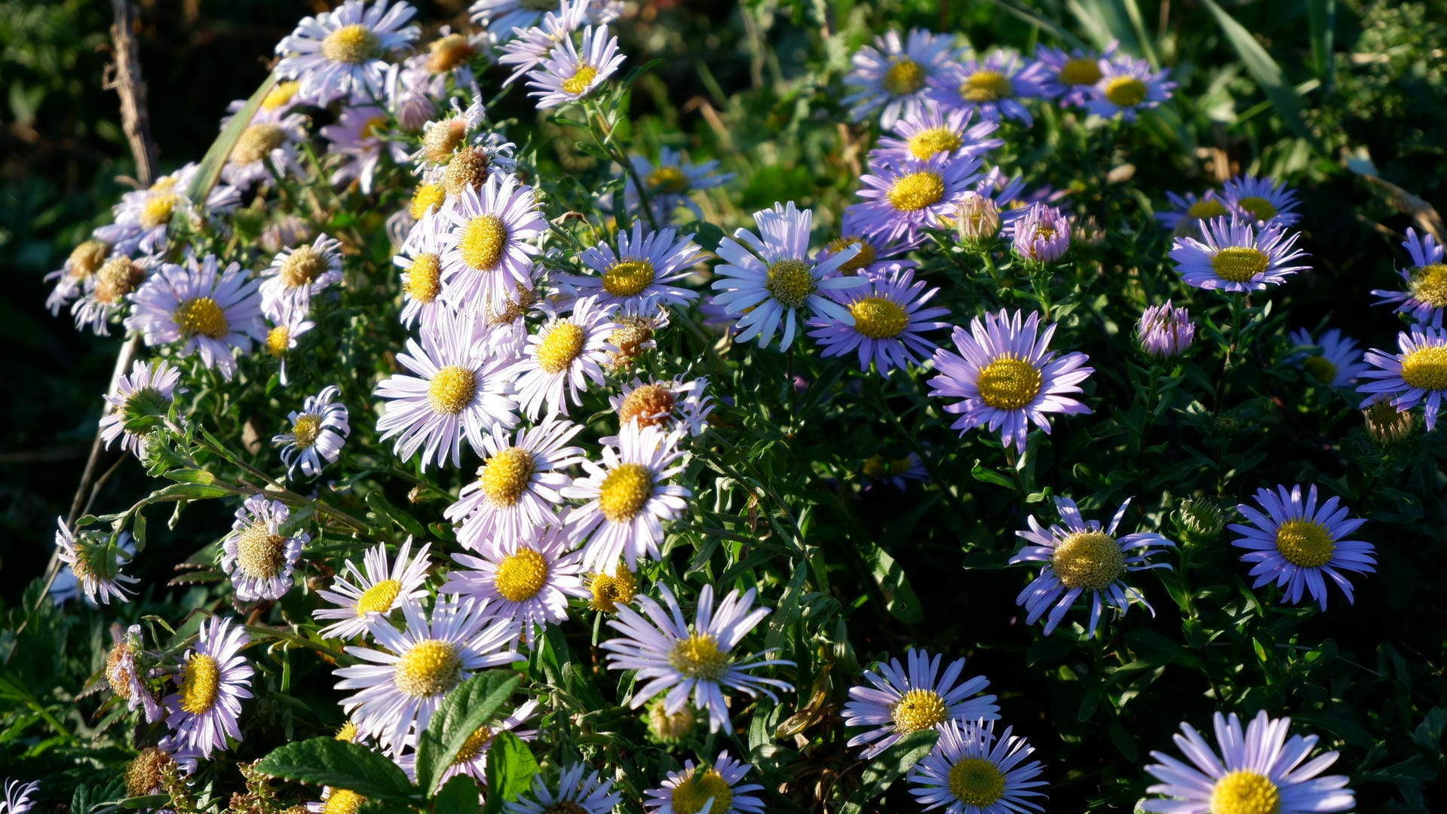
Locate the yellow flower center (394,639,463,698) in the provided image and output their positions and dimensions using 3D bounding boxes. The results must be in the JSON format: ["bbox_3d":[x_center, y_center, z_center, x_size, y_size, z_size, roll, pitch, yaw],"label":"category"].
[{"bbox_3d":[-0.066,0.059,0.583,0.015,0.007,0.015,-11,59,3],"label":"yellow flower center"}]

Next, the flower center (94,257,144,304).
[{"bbox_3d":[-0.176,-0.037,0.760,0.014,0.009,0.014,-15,55,15],"label":"flower center"}]

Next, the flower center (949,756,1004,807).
[{"bbox_3d":[0.054,0.080,0.560,0.012,0.005,0.012,0,63,0],"label":"flower center"}]

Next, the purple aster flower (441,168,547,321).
[{"bbox_3d":[-0.061,-0.043,0.690,0.037,0.037,0.012,23,-1,37],"label":"purple aster flower"}]

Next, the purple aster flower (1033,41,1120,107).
[{"bbox_3d":[0.118,-0.109,0.860,0.029,0.010,0.029,0,41,0],"label":"purple aster flower"}]

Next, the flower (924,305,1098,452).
[{"bbox_3d":[0.066,-0.006,0.600,0.037,0.011,0.037,-2,59,-5],"label":"flower"}]

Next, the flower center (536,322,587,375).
[{"bbox_3d":[-0.046,-0.017,0.746,0.015,0.007,0.015,-11,63,22],"label":"flower center"}]

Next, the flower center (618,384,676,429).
[{"bbox_3d":[-0.020,0.000,0.680,0.014,0.007,0.014,18,69,31],"label":"flower center"}]

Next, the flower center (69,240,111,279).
[{"bbox_3d":[-0.187,-0.044,0.770,0.014,0.007,0.014,-43,38,-4],"label":"flower center"}]

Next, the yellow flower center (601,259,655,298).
[{"bbox_3d":[-0.026,-0.036,0.720,0.014,0.006,0.014,0,44,0],"label":"yellow flower center"}]

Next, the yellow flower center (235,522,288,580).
[{"bbox_3d":[-0.120,0.038,0.680,0.015,0.015,0.008,-10,-13,10],"label":"yellow flower center"}]

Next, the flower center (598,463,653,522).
[{"bbox_3d":[-0.026,0.022,0.680,0.015,0.007,0.015,-7,67,16],"label":"flower center"}]

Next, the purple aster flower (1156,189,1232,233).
[{"bbox_3d":[0.172,-0.070,0.930,0.037,0.013,0.037,0,34,0],"label":"purple aster flower"}]

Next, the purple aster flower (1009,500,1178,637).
[{"bbox_3d":[0.091,0.040,0.645,0.040,0.013,0.040,0,60,0],"label":"purple aster flower"}]

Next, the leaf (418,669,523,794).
[{"bbox_3d":[-0.057,0.073,0.585,0.015,0.012,0.038,27,70,30],"label":"leaf"}]

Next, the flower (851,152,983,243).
[{"bbox_3d":[0.058,-0.062,0.777,0.040,0.013,0.040,-9,44,3],"label":"flower"}]

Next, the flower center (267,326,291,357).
[{"bbox_3d":[-0.116,-0.017,0.680,0.008,0.008,0.004,26,6,43],"label":"flower center"}]

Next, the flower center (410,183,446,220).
[{"bbox_3d":[-0.073,-0.051,0.650,0.010,0.010,0.005,22,-10,39],"label":"flower center"}]

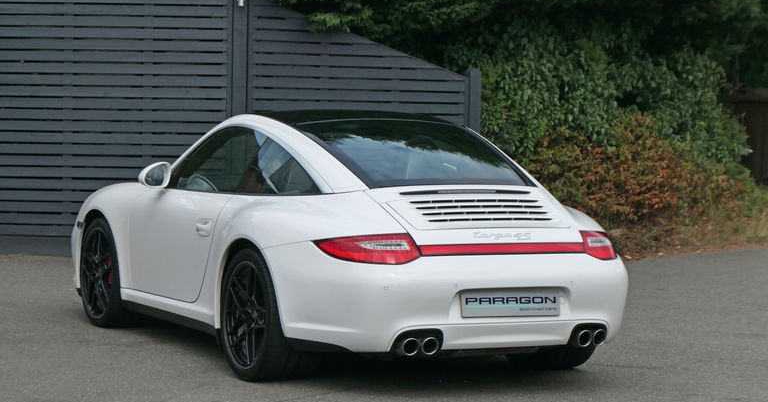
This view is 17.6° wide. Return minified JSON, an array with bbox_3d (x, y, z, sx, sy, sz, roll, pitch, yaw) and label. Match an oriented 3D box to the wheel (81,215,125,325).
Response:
[{"bbox_3d":[-1.539,0.406,14.183,0.240,0.647,0.647,-1,4,-26],"label":"wheel"}]

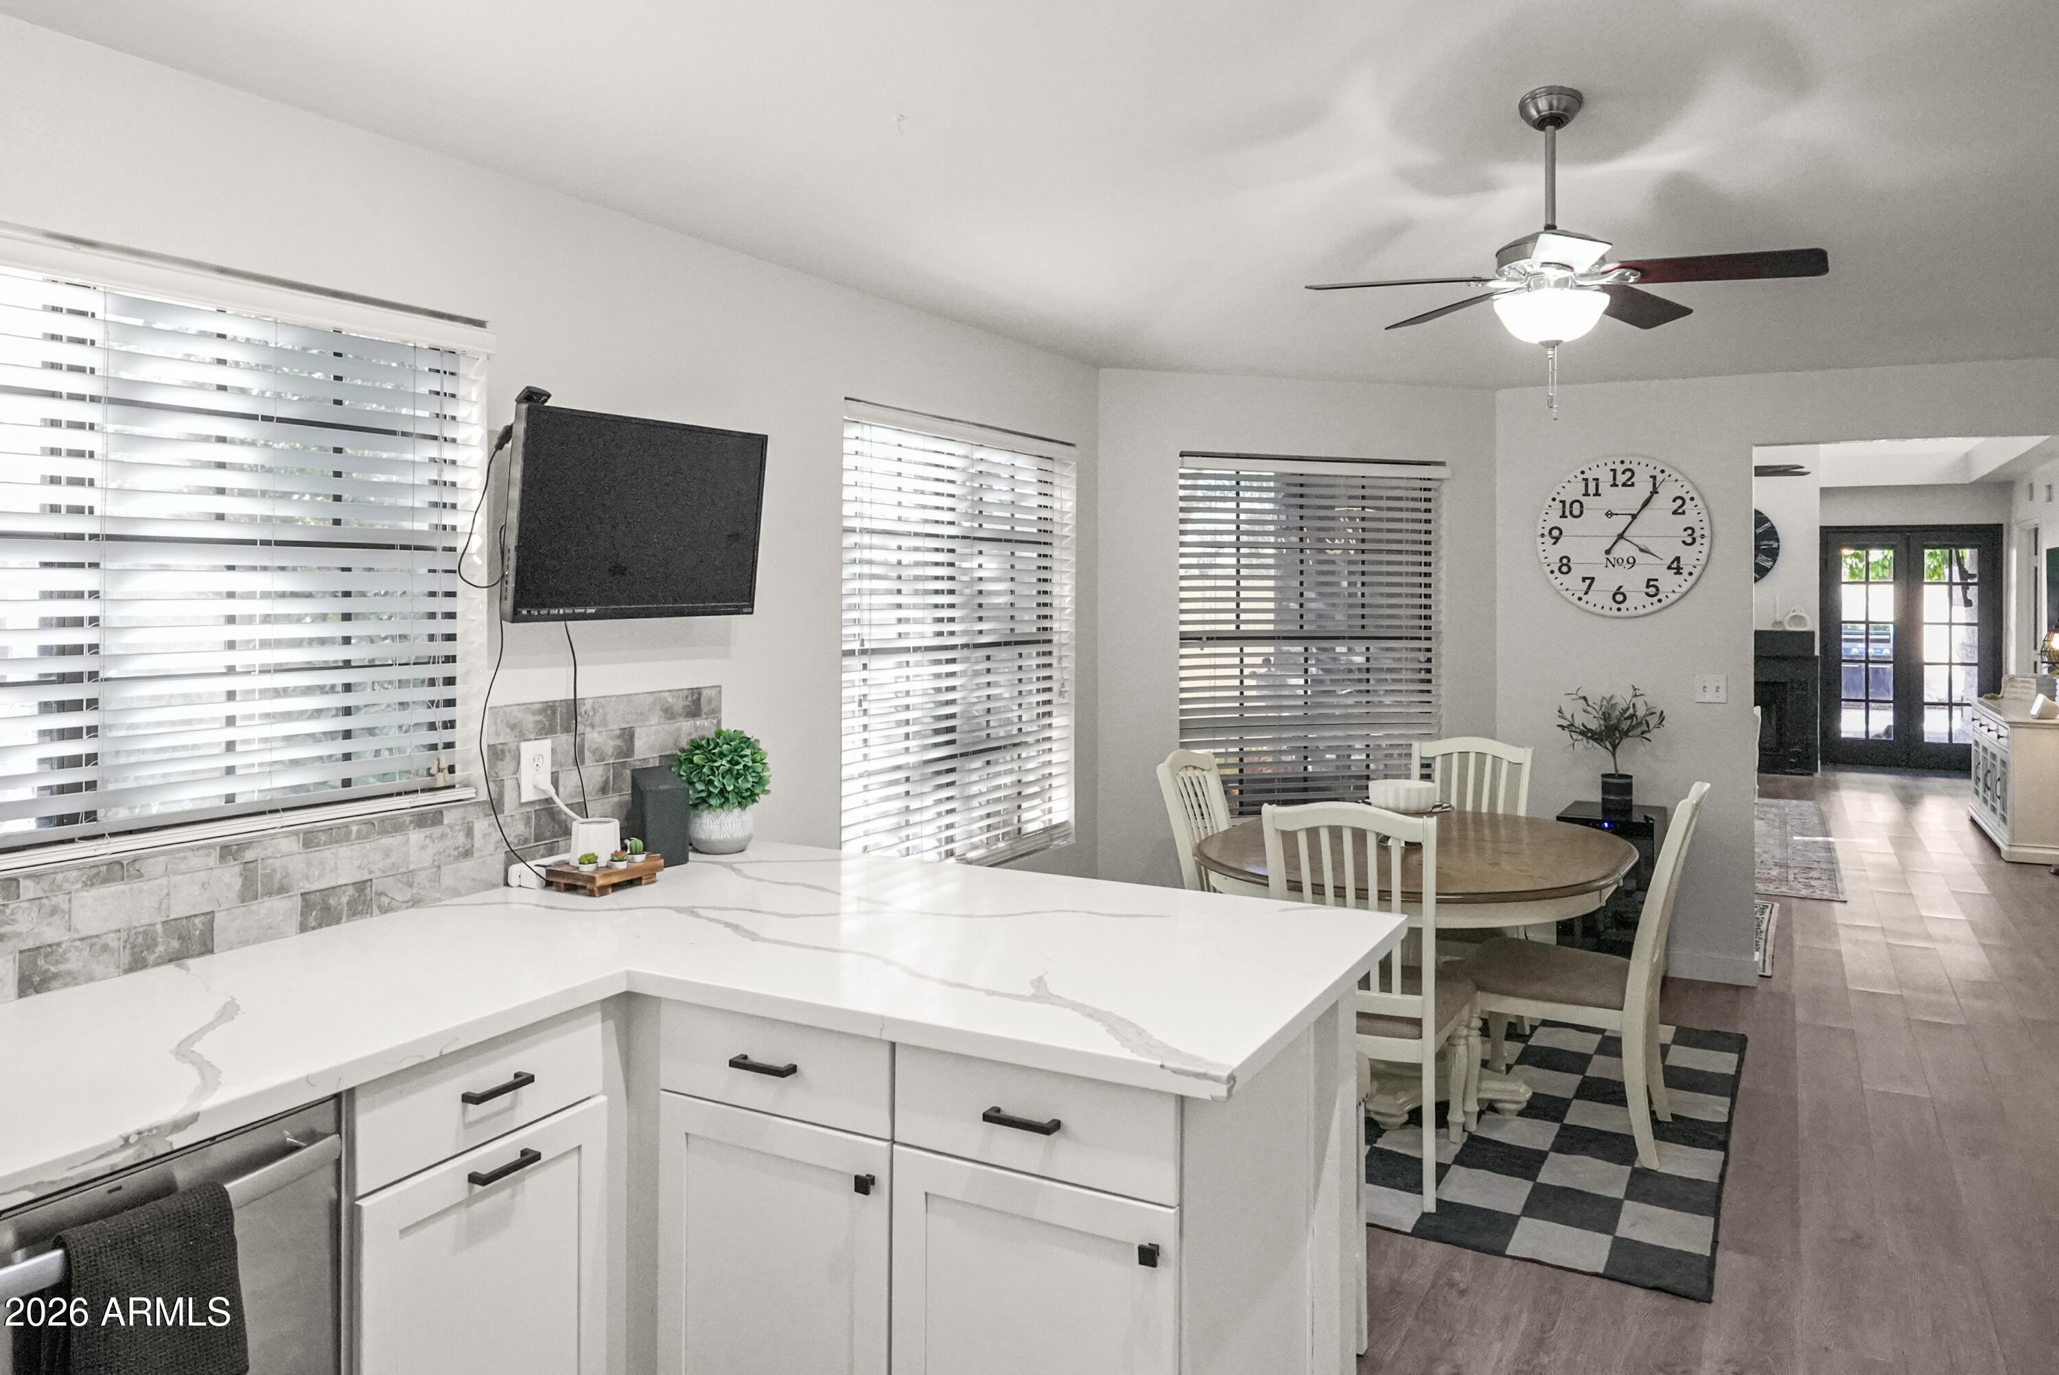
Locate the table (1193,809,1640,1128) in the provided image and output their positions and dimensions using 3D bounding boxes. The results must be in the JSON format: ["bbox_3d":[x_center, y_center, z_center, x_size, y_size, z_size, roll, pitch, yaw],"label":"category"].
[{"bbox_3d":[1.190,0.878,4.320,1.330,0.766,1.330,2,4,26],"label":"table"}]

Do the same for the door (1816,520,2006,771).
[{"bbox_3d":[7.575,-0.341,11.840,1.330,2.130,0.100,2,4,26],"label":"door"}]

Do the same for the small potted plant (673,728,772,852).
[{"bbox_3d":[-0.776,0.261,3.460,0.243,0.315,0.243,0,3,0],"label":"small potted plant"}]

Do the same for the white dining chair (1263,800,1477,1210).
[{"bbox_3d":[0.910,0.798,3.734,0.470,1.010,0.570,2,4,23],"label":"white dining chair"}]

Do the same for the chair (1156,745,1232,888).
[{"bbox_3d":[0.780,0.746,4.466,0.570,1.010,0.470,2,4,30],"label":"chair"}]

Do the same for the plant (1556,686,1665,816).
[{"bbox_3d":[2.244,0.245,5.300,0.410,0.500,0.380,2,4,26],"label":"plant"}]

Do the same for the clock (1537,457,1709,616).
[{"bbox_3d":[2.430,-0.619,5.620,0.655,0.655,0.040,2,4,26],"label":"clock"}]

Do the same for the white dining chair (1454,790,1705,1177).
[{"bbox_3d":[1.620,0.779,4.010,0.570,1.010,0.470,2,4,30],"label":"white dining chair"}]

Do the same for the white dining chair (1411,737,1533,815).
[{"bbox_3d":[1.490,0.726,4.743,0.470,1.010,0.570,2,4,25],"label":"white dining chair"}]

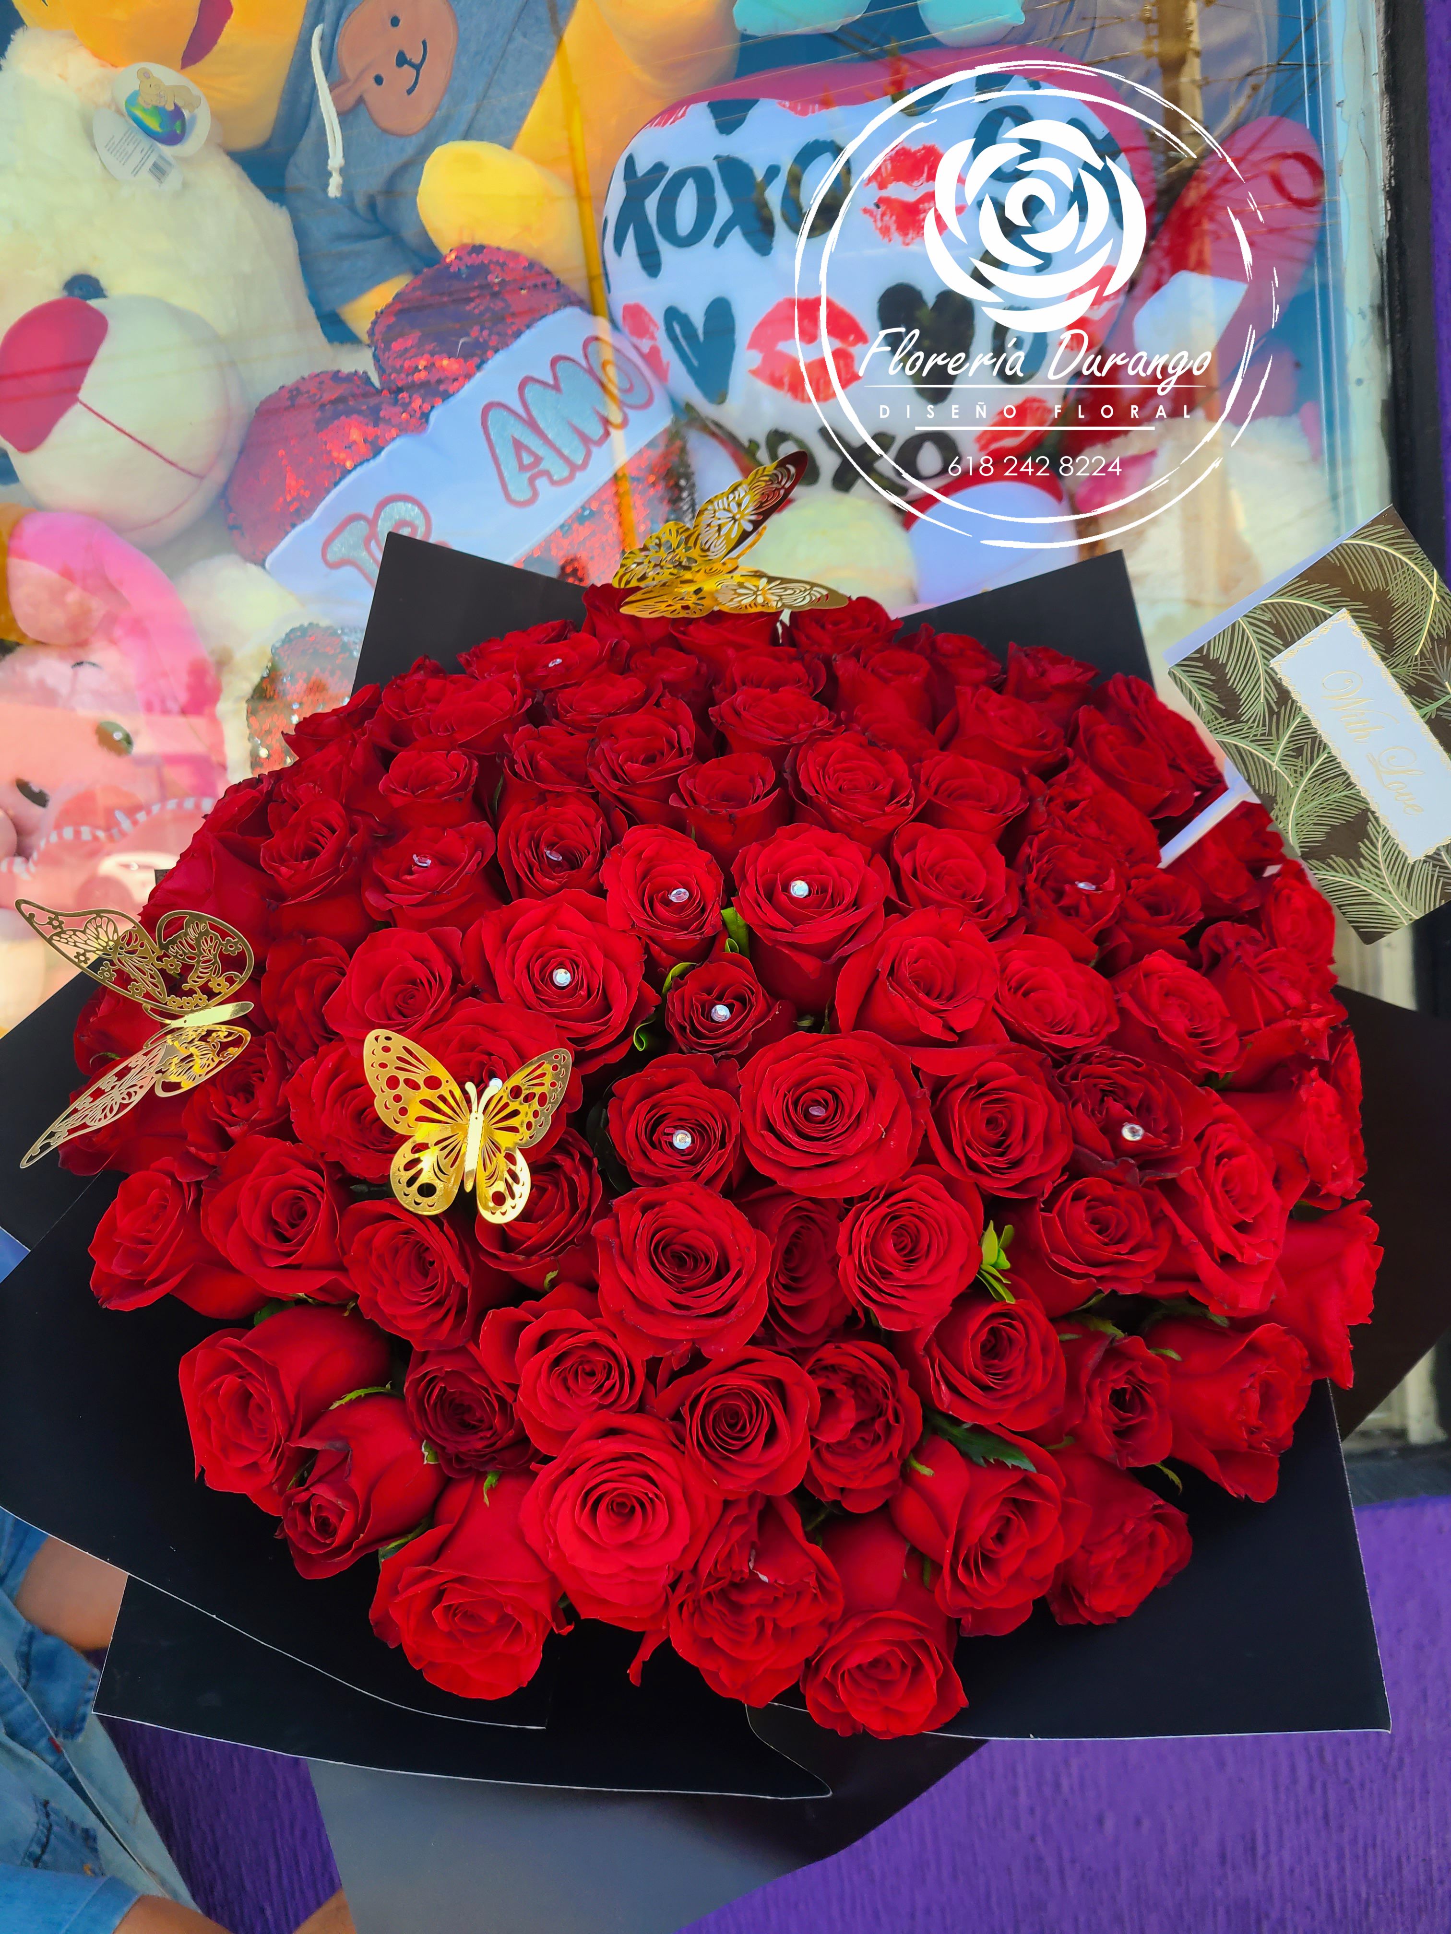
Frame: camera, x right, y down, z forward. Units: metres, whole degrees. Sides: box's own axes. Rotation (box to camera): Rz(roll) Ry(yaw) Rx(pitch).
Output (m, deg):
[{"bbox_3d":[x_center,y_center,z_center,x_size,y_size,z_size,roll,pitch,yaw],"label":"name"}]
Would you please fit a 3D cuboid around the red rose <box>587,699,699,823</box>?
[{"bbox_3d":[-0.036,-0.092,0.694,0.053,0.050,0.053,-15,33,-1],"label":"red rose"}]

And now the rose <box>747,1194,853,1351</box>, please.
[{"bbox_3d":[0.030,0.120,0.573,0.055,0.055,0.050,-6,-17,3],"label":"rose"}]

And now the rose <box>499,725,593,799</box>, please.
[{"bbox_3d":[-0.087,-0.092,0.733,0.053,0.047,0.053,-5,44,7],"label":"rose"}]

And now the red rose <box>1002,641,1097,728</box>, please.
[{"bbox_3d":[0.184,-0.160,0.831,0.056,0.052,0.056,-13,50,-25],"label":"red rose"}]

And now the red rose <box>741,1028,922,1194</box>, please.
[{"bbox_3d":[0.037,0.051,0.505,0.061,0.061,0.050,0,-18,2],"label":"red rose"}]

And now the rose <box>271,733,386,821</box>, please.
[{"bbox_3d":[-0.211,-0.097,0.788,0.057,0.052,0.057,-3,48,18],"label":"rose"}]

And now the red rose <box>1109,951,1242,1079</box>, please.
[{"bbox_3d":[0.202,0.026,0.665,0.058,0.058,0.052,-15,-28,-31],"label":"red rose"}]

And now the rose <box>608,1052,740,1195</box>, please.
[{"bbox_3d":[-0.018,0.058,0.530,0.048,0.048,0.047,0,-16,-2],"label":"rose"}]

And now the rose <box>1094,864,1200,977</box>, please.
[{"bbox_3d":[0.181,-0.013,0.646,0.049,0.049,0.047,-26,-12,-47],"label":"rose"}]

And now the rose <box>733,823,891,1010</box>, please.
[{"bbox_3d":[0.038,-0.015,0.637,0.066,0.060,0.066,-7,51,0],"label":"rose"}]

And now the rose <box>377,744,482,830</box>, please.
[{"bbox_3d":[-0.146,-0.078,0.725,0.052,0.050,0.052,4,41,0],"label":"rose"}]

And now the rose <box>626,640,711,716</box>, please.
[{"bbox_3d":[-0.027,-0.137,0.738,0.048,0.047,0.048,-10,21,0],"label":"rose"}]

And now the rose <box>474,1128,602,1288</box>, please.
[{"bbox_3d":[-0.067,0.090,0.535,0.053,0.053,0.050,0,-21,16],"label":"rose"}]

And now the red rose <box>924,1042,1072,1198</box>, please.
[{"bbox_3d":[0.106,0.061,0.570,0.057,0.057,0.048,0,-17,-8],"label":"red rose"}]

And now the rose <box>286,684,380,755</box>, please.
[{"bbox_3d":[-0.207,-0.128,0.779,0.053,0.048,0.053,-44,25,-28],"label":"rose"}]

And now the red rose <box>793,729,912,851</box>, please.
[{"bbox_3d":[0.059,-0.075,0.690,0.059,0.053,0.059,0,54,0],"label":"red rose"}]

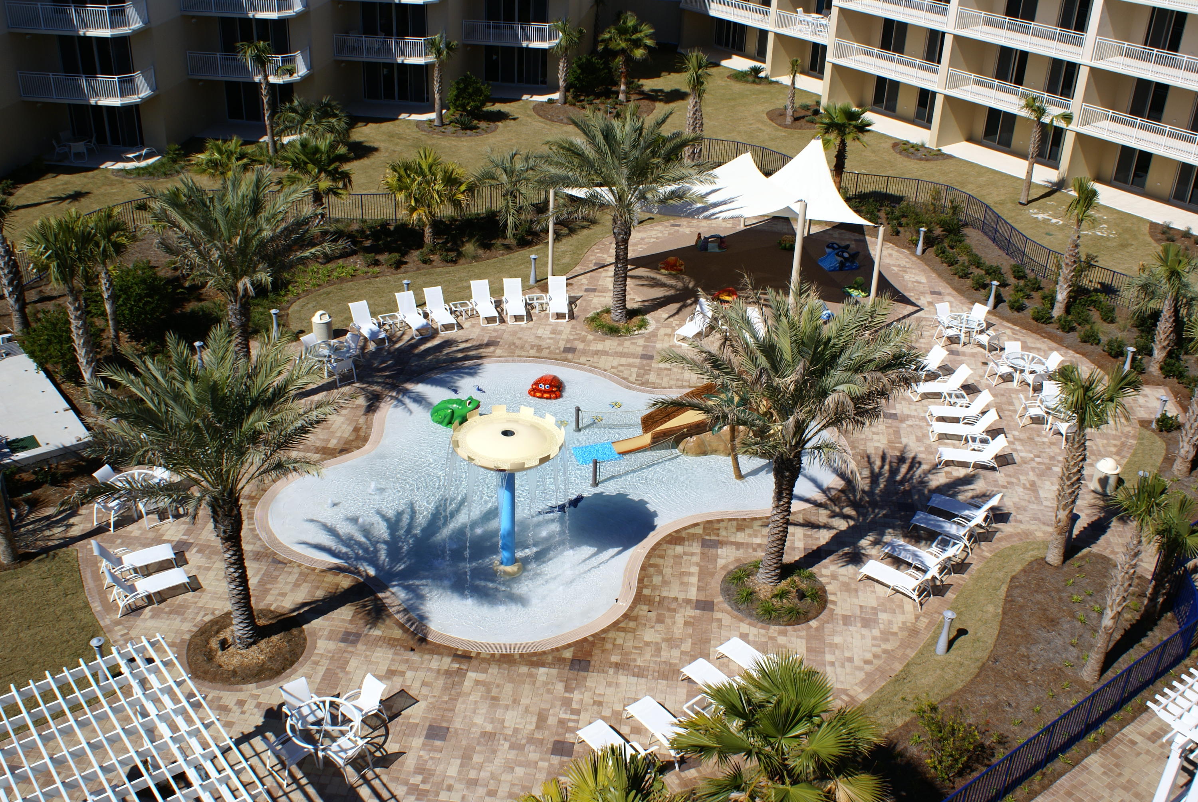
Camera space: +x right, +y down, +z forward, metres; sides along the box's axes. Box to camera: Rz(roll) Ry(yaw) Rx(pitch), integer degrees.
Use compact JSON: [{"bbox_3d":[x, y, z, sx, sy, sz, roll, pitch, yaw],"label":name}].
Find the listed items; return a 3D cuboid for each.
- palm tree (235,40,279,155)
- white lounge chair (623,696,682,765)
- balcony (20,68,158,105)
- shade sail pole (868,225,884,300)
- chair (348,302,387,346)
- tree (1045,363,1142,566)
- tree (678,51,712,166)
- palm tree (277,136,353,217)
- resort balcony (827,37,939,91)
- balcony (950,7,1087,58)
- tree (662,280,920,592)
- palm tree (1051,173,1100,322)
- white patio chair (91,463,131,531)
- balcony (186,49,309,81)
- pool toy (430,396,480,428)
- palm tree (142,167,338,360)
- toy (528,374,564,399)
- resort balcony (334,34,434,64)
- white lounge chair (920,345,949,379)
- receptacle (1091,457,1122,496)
[{"bbox_3d":[-15.530,-13.770,55.002,1.850,5.300,1.850,2,27,0],"label":"palm tree"},{"bbox_3d":[1.265,5.911,22.356,0.680,0.950,1.780,-16,32,-33],"label":"white lounge chair"},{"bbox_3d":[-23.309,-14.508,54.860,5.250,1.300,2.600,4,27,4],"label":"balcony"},{"bbox_3d":[9.154,-3.992,39.706,0.160,3.720,0.160,1,27,0],"label":"shade sail pole"},{"bbox_3d":[-7.457,-2.480,38.846,0.674,0.926,1.711,-15,31,-30],"label":"chair"},{"bbox_3d":[11.064,1.686,27.710,2.214,4.830,2.214,2,27,0],"label":"tree"},{"bbox_3d":[4.180,-12.947,54.508,1.750,5.700,1.750,2,27,0],"label":"tree"},{"bbox_3d":[-11.191,-8.774,47.664,3.000,3.500,3.000,2,27,0],"label":"palm tree"},{"bbox_3d":[16.238,-18.487,65.579,2.113,1.308,8.352,-14,31,-30],"label":"resort balcony"},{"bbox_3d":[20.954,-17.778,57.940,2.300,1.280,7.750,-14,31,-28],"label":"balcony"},{"bbox_3d":[3.927,1.113,25.959,5.500,6.500,5.500,2,27,-1],"label":"tree"},{"bbox_3d":[16.332,-5.204,41.386,1.350,4.950,1.350,2,27,-1],"label":"palm tree"},{"bbox_3d":[-11.587,2.293,28.534,0.860,1.000,0.740,4,27,4],"label":"white patio chair"},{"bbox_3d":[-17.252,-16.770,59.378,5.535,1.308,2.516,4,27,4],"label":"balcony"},{"bbox_3d":[-4.106,0.252,34.204,1.480,0.820,0.920,5,27,6],"label":"pool toy"},{"bbox_3d":[-9.774,-2.646,32.971,5.400,7.200,5.400,1,29,0],"label":"palm tree"},{"bbox_3d":[-1.586,-0.488,36.067,1.080,0.620,0.950,8,27,10],"label":"toy"},{"bbox_3d":[-10.523,-17.995,60.704,5.200,1.300,2.100,4,29,5],"label":"resort balcony"},{"bbox_3d":[9.893,-1.085,37.049,1.750,0.960,0.680,-9,29,-21],"label":"white lounge chair"},{"bbox_3d":[13.507,1.938,31.786,0.694,0.885,0.694,9,28,13],"label":"receptacle"}]

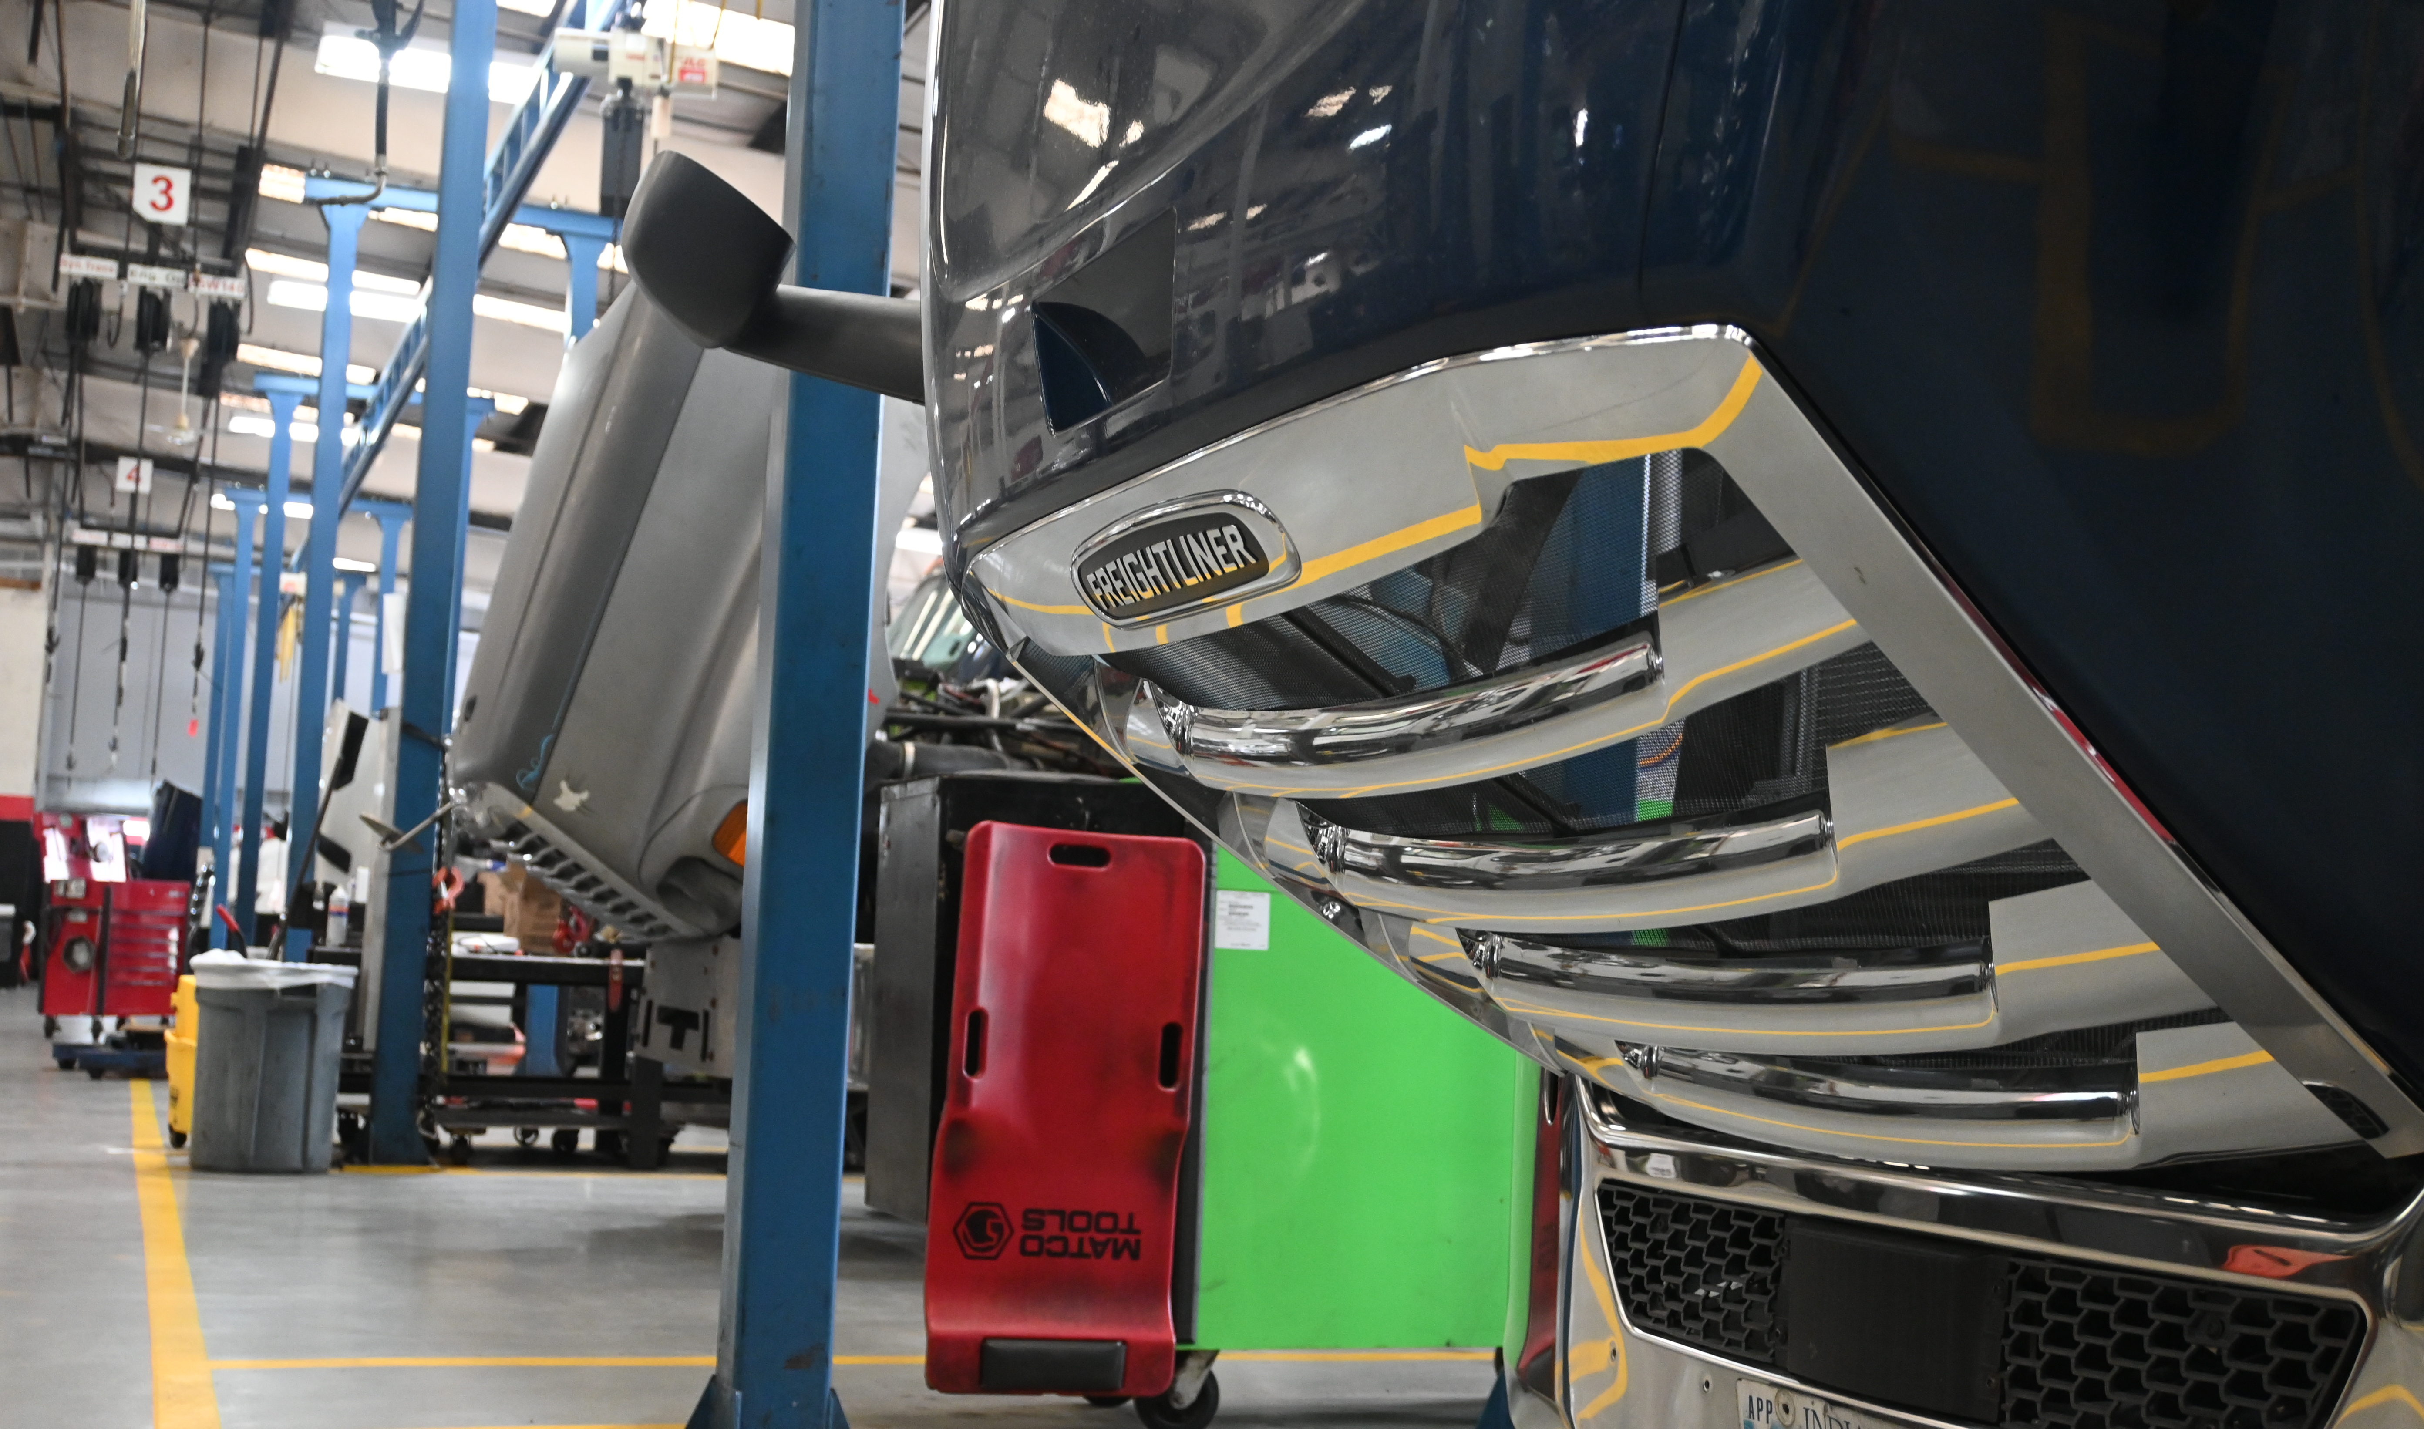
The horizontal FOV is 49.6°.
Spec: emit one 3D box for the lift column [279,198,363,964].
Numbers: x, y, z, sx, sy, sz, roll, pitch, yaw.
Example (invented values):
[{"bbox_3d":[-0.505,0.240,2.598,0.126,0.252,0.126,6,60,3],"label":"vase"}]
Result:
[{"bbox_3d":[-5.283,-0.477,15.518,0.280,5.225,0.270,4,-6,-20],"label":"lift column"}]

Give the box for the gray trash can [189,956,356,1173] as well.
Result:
[{"bbox_3d":[-3.402,1.279,9.469,0.560,0.705,0.560,4,-6,-20],"label":"gray trash can"}]

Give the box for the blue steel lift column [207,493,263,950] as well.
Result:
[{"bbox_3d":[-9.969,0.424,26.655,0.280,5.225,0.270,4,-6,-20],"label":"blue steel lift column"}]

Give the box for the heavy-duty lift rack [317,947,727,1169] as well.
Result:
[{"bbox_3d":[-2.746,1.351,10.343,1.601,0.785,0.714,4,-6,-20],"label":"heavy-duty lift rack"}]

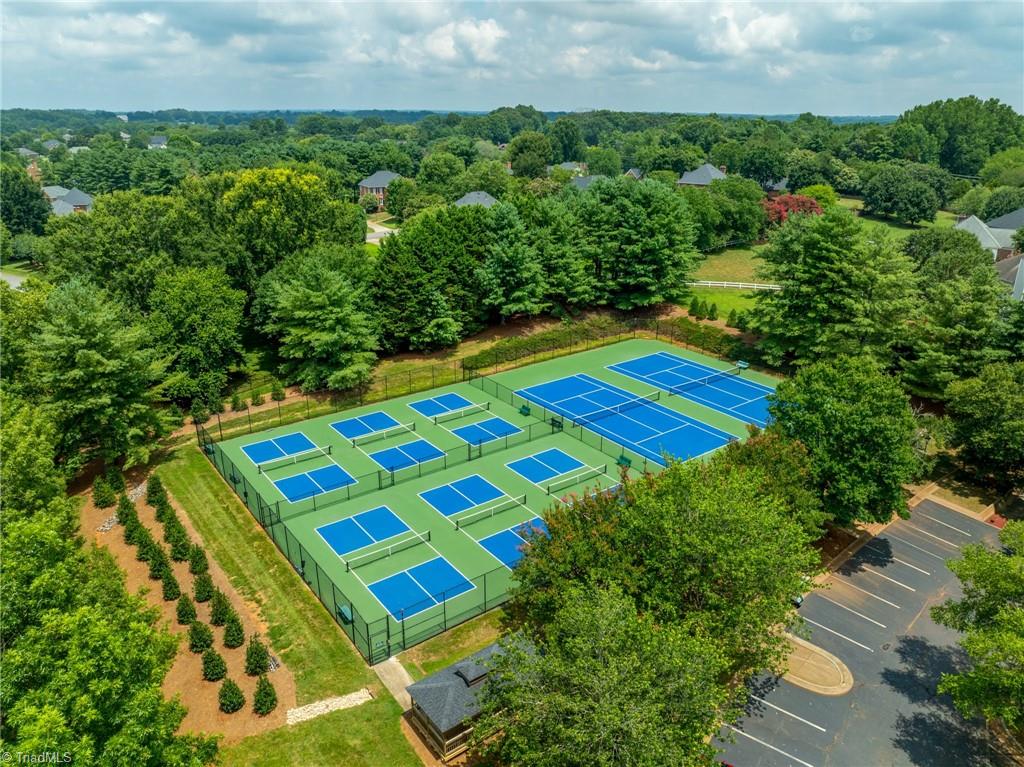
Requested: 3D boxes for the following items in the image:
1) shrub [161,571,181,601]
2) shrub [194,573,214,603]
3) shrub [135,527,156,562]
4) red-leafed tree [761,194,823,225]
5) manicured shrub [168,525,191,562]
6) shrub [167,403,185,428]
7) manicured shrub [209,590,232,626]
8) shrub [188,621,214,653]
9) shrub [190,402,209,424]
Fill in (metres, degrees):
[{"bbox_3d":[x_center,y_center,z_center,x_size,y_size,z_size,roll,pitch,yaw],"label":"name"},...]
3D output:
[{"bbox_3d":[-23.203,13.553,48.127,1.300,2.134,1.300,0,21,0],"label":"shrub"},{"bbox_3d":[-20.754,13.599,47.696,1.275,1.921,1.275,-14,25,-35],"label":"shrub"},{"bbox_3d":[-26.886,11.644,51.821,1.295,2.567,1.295,-14,25,-35],"label":"shrub"},{"bbox_3d":[56.325,-33.654,143.000,11.500,9.000,10.500,0,21,0],"label":"red-leafed tree"},{"bbox_3d":[-24.457,11.716,52.149,1.387,2.689,1.387,0,21,0],"label":"manicured shrub"},{"bbox_3d":[-34.664,3.183,72.914,1.748,2.566,1.748,0,21,0],"label":"shrub"},{"bbox_3d":[-18.847,14.337,45.746,1.400,2.427,1.400,0,21,0],"label":"manicured shrub"},{"bbox_3d":[-19.031,15.305,43.316,1.444,1.839,1.444,-14,25,-35],"label":"shrub"},{"bbox_3d":[-32.851,2.968,74.433,1.740,2.330,1.740,0,21,0],"label":"shrub"}]

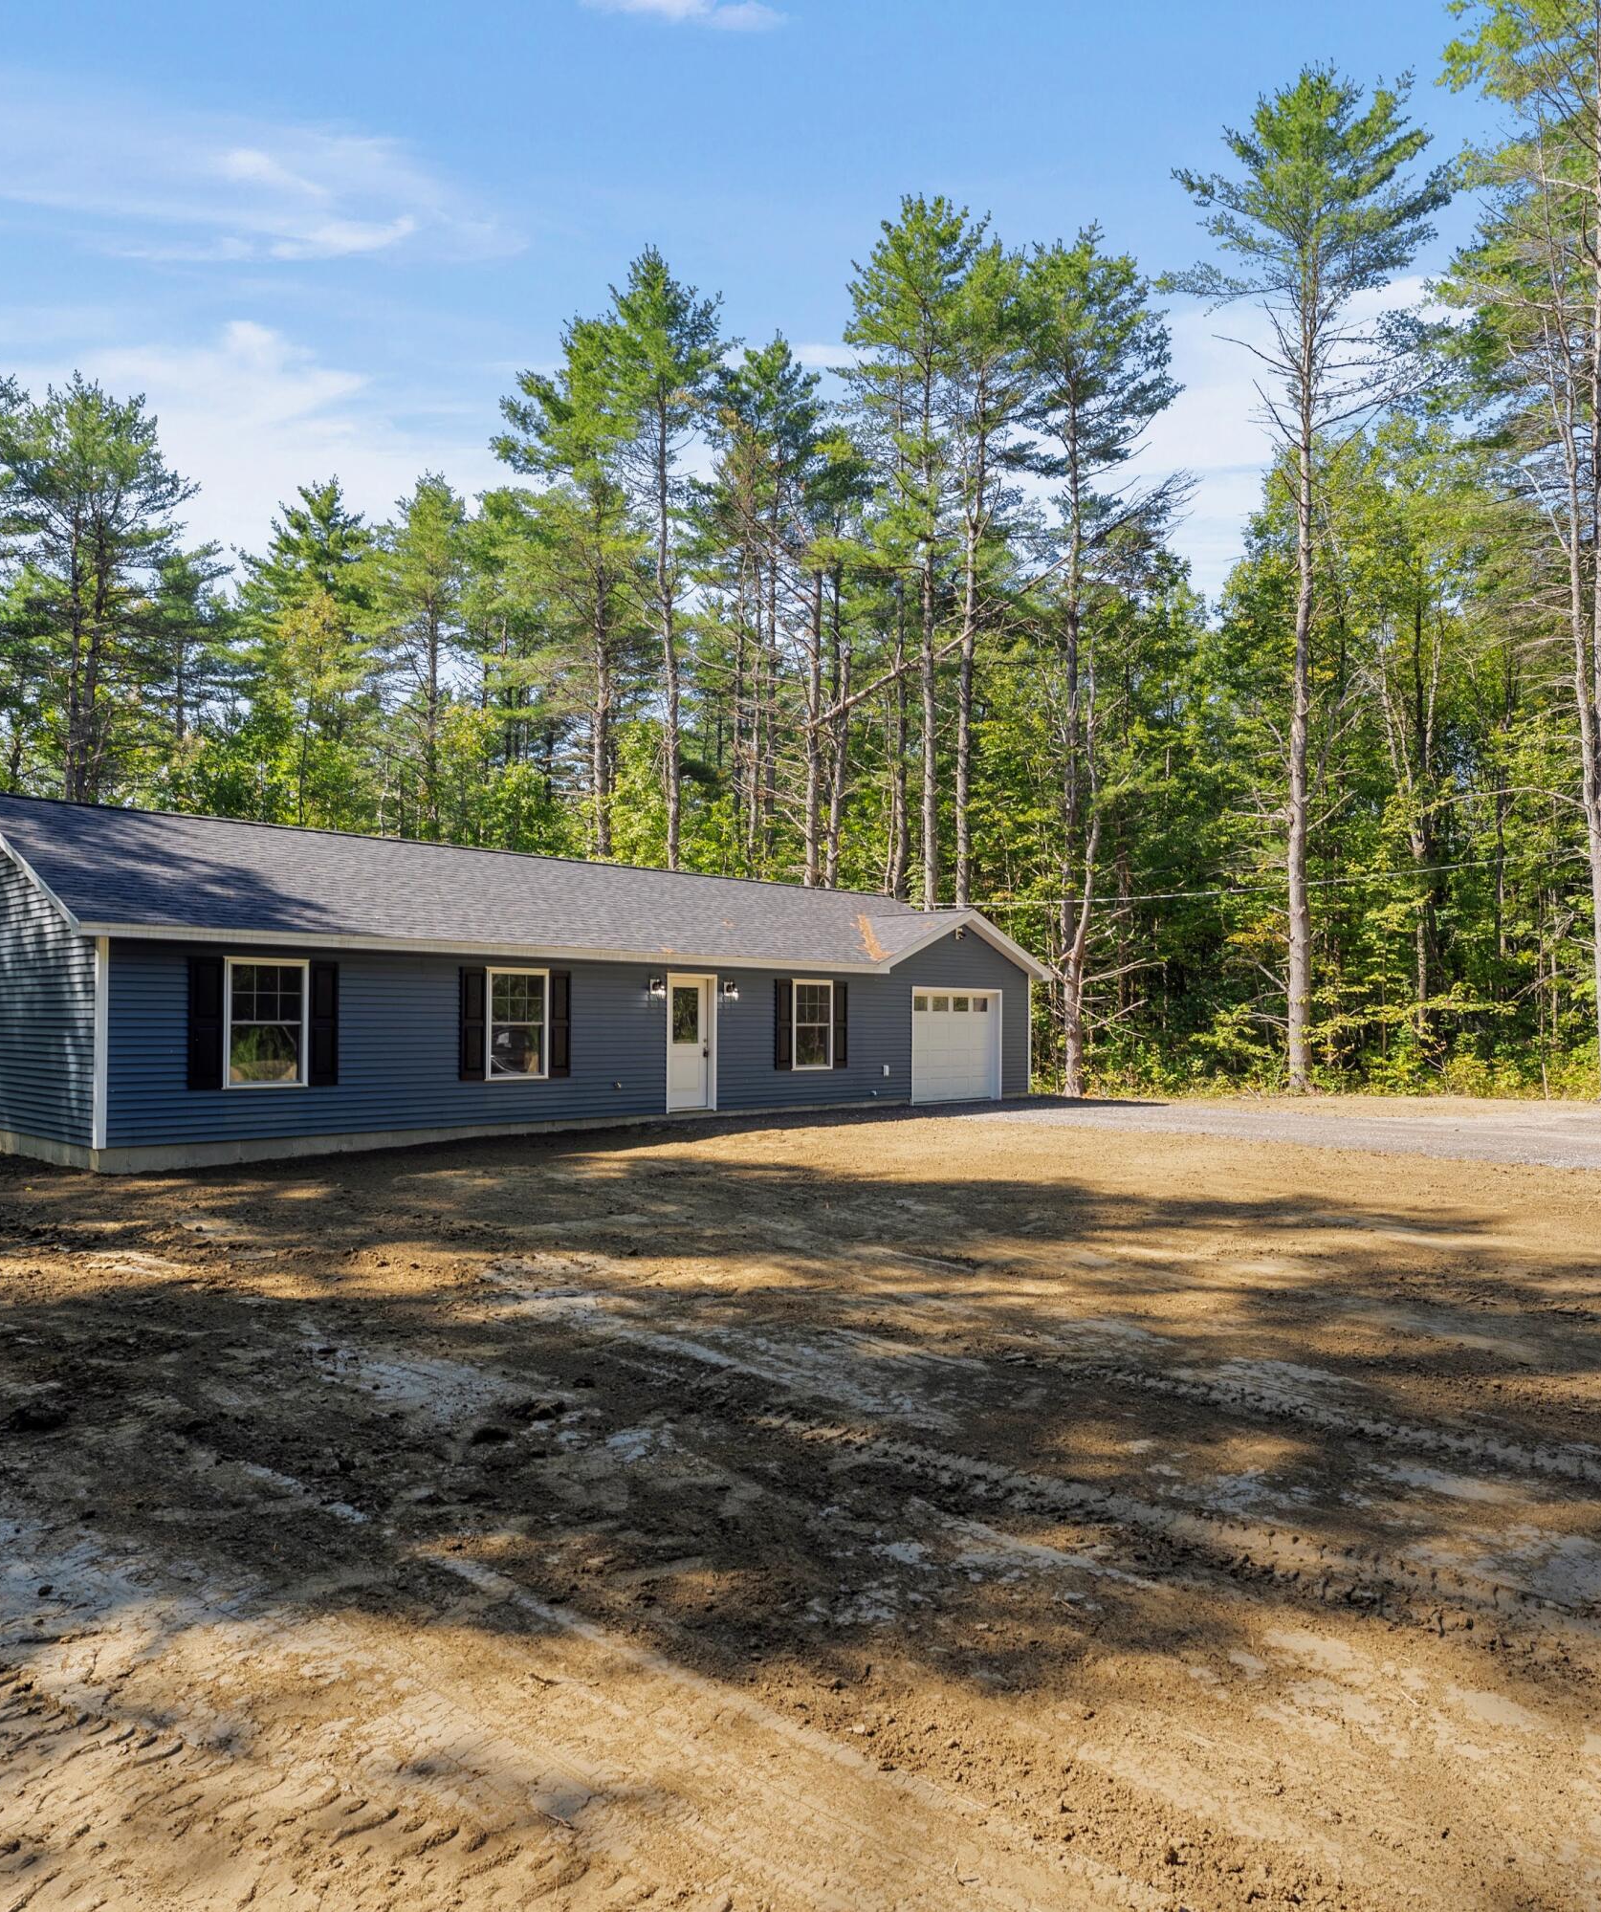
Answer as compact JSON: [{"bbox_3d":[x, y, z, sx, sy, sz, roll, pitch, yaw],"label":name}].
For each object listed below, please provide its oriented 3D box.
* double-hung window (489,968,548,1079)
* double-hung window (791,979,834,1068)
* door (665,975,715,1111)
[{"bbox_3d":[-3.927,0.935,17.655,0.100,1.541,1.018,-3,-4,44],"label":"double-hung window"},{"bbox_3d":[0.199,1.181,21.928,0.100,1.541,1.018,-3,-4,44],"label":"double-hung window"},{"bbox_3d":[-1.710,1.355,19.935,0.130,2.161,1.040,-3,-4,44],"label":"door"}]

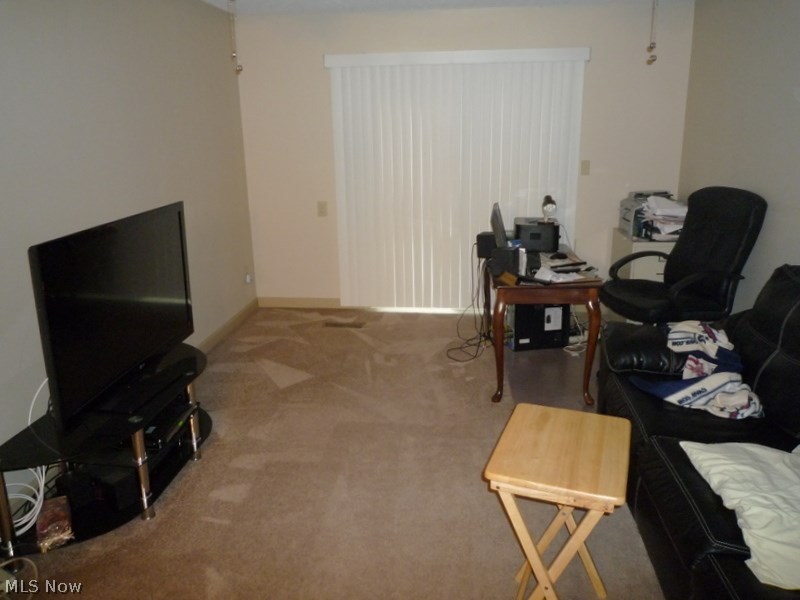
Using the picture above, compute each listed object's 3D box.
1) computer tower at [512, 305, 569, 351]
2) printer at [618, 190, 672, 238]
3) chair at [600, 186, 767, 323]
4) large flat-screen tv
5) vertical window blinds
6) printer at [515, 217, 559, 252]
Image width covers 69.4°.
[{"bbox_3d":[1.038,0.142,4.261,0.420,0.410,0.180,-3,16,-8],"label":"computer tower"},{"bbox_3d":[1.961,-0.653,4.465,0.420,0.300,0.420,1,16,6],"label":"printer"},{"bbox_3d":[1.776,-0.128,3.820,0.700,1.150,0.650,-6,17,-17],"label":"chair"},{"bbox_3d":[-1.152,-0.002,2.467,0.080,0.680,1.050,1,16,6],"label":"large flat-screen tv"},{"bbox_3d":[0.442,-0.930,4.790,2.040,2.070,0.100,1,16,6],"label":"vertical window blinds"},{"bbox_3d":[0.979,-0.472,4.142,0.285,0.190,0.380,1,16,6],"label":"printer"}]

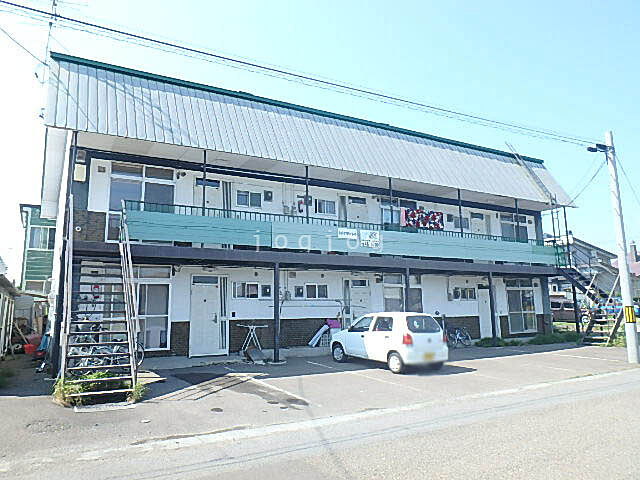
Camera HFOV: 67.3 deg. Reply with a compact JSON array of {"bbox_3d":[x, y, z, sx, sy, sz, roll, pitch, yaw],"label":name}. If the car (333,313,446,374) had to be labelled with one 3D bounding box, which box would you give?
[{"bbox_3d":[1.753,2.699,13.152,1.475,1.450,3.395,5,-9,-33],"label":"car"}]

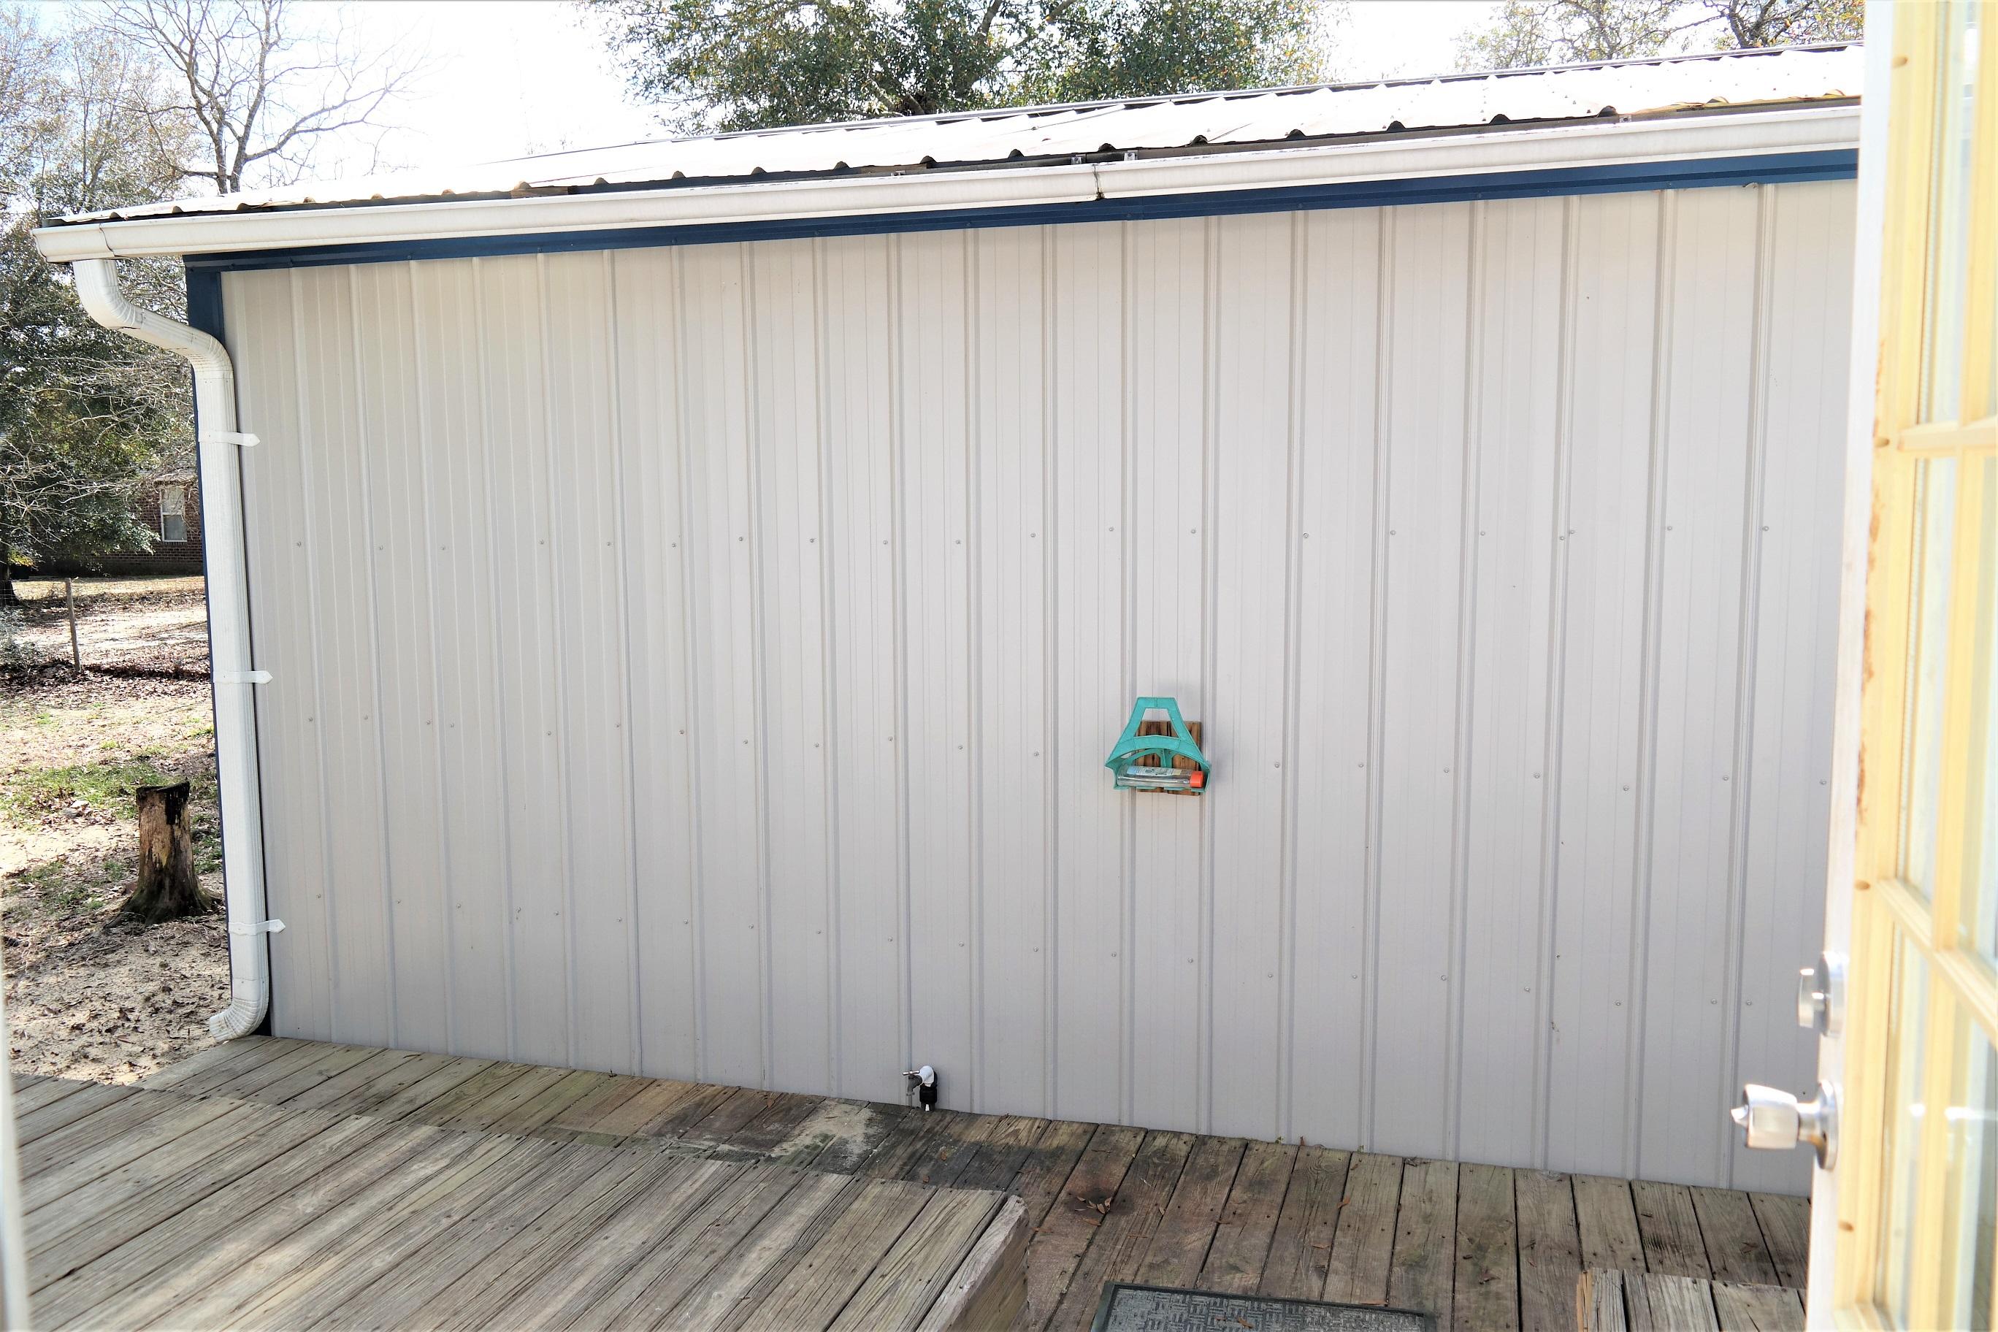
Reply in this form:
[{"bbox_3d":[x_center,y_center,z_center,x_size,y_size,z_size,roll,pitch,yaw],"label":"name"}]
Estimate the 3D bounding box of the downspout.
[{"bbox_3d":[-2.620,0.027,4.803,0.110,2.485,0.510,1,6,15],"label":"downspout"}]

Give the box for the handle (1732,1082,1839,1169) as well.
[{"bbox_3d":[0.589,0.343,1.133,0.074,0.067,0.067,2,6,20],"label":"handle"}]

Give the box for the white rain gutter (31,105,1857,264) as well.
[{"bbox_3d":[-0.283,-1.190,3.781,5.305,0.100,0.130,1,6,15],"label":"white rain gutter"}]

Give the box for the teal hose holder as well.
[{"bbox_3d":[0.444,0.217,4.128,0.284,0.272,0.170,1,6,15],"label":"teal hose holder"}]

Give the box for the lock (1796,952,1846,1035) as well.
[{"bbox_3d":[0.608,0.245,1.115,0.033,0.064,0.064,2,6,20],"label":"lock"}]

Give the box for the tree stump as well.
[{"bbox_3d":[-4.025,0.898,7.260,0.390,0.630,0.390,-4,7,-29],"label":"tree stump"}]

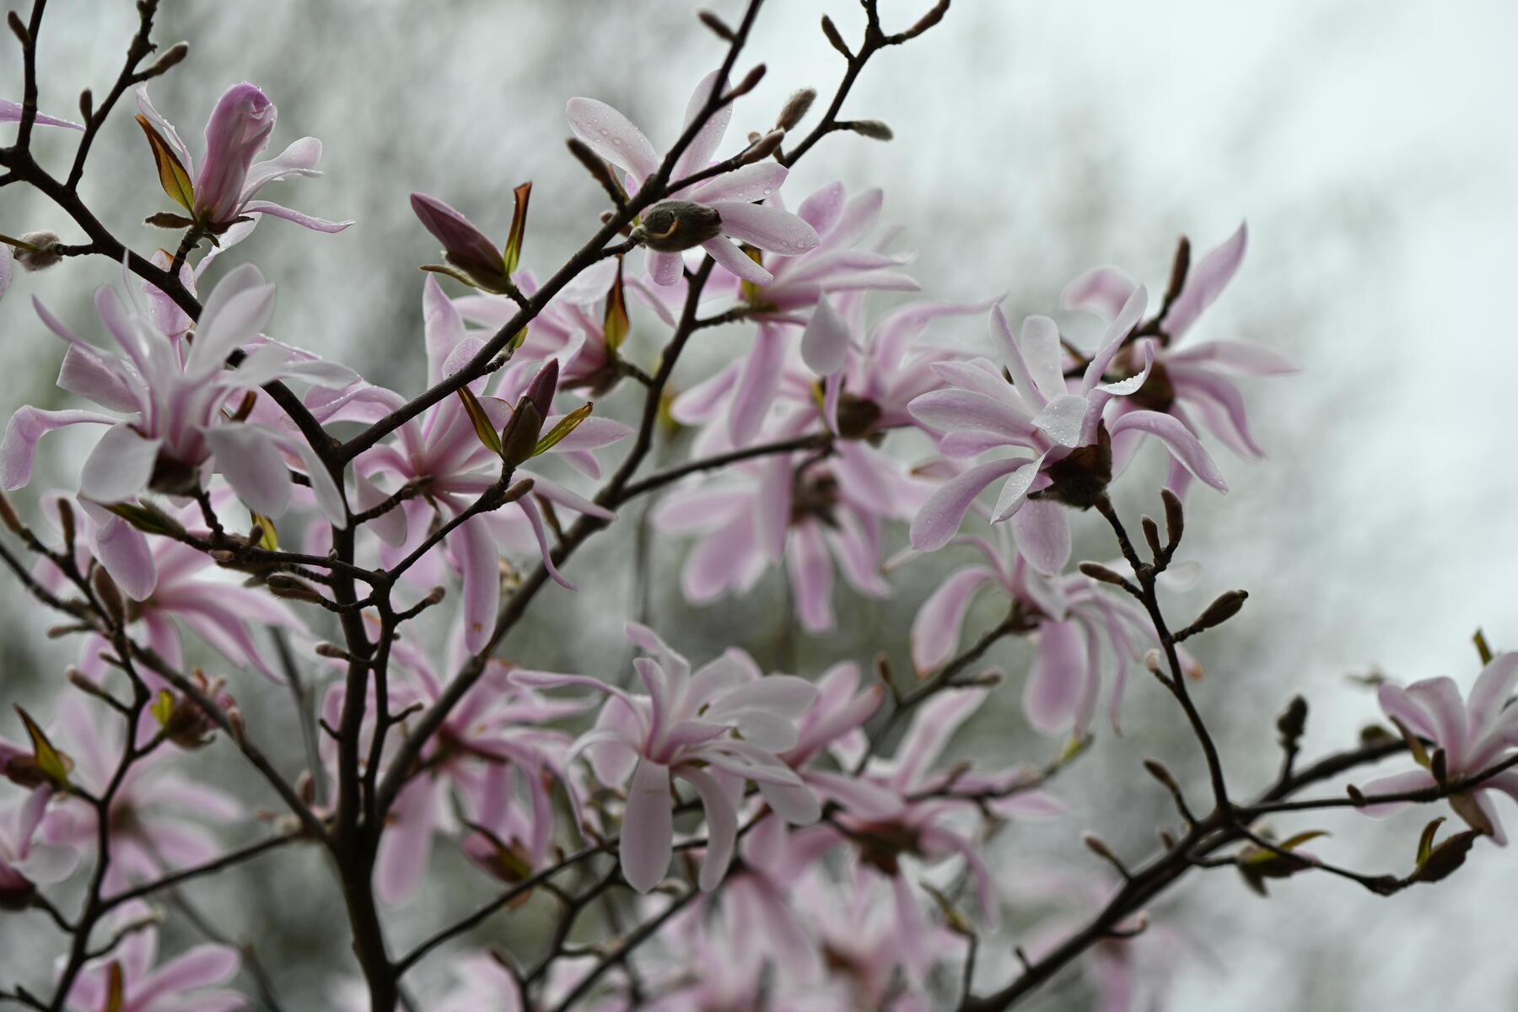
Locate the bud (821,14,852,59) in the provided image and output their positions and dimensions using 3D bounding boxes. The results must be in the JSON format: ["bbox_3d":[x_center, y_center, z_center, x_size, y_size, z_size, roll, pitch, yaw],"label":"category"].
[{"bbox_3d":[0.026,-0.161,1.520,0.005,0.017,0.005,-30,0,0],"label":"bud"}]

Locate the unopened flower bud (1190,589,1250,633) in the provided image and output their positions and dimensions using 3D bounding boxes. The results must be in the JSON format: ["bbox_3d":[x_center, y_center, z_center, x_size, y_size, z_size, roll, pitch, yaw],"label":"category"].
[{"bbox_3d":[0.161,0.037,1.550,0.024,0.008,0.008,-36,0,0],"label":"unopened flower bud"}]

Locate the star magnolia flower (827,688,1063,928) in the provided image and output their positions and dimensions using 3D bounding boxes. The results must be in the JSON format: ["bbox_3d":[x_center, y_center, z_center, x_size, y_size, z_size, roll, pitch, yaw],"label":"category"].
[{"bbox_3d":[0.076,0.123,1.800,0.096,0.094,0.085,6,-12,0],"label":"star magnolia flower"}]

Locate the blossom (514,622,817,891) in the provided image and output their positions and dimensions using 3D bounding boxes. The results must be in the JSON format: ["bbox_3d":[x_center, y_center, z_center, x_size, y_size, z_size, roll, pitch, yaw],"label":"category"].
[{"bbox_3d":[-0.031,0.088,1.550,0.105,0.095,0.075,5,-54,-29],"label":"blossom"}]

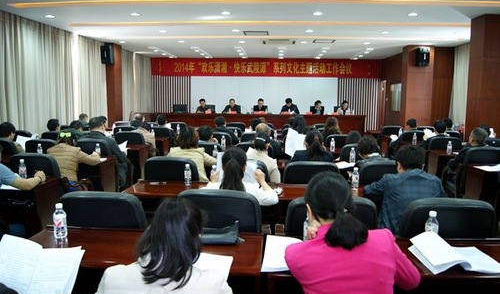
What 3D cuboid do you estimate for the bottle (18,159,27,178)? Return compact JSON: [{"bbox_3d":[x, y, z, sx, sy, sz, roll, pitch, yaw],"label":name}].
[{"bbox_3d":[-2.167,0.211,3.570,0.066,0.190,0.066,1,7,4],"label":"bottle"}]

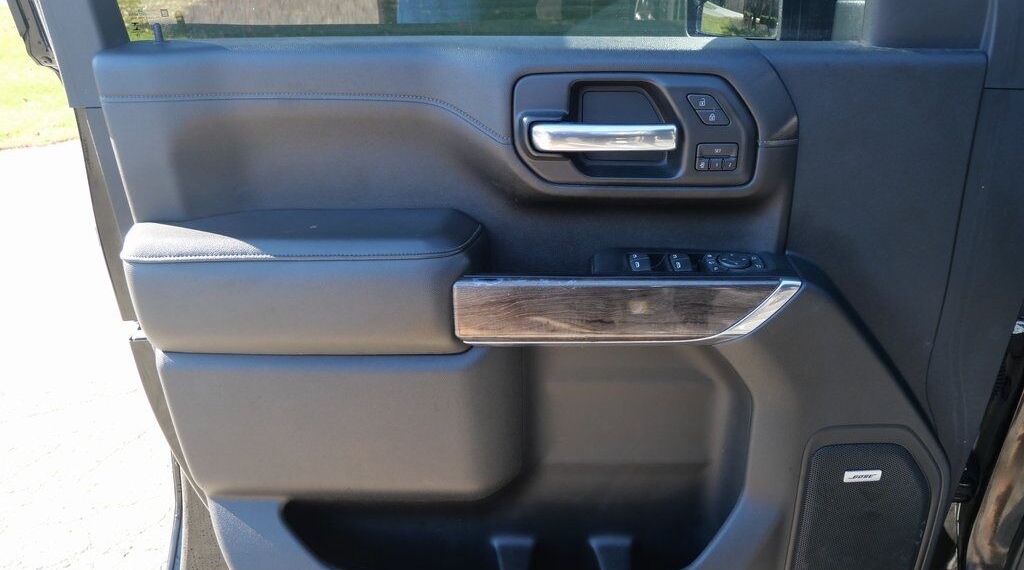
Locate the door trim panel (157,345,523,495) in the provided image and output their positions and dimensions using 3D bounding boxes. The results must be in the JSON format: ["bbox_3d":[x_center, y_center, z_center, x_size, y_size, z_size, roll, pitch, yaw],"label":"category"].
[{"bbox_3d":[-0.181,0.147,0.824,0.387,0.195,0.082,0,27,0],"label":"door trim panel"}]

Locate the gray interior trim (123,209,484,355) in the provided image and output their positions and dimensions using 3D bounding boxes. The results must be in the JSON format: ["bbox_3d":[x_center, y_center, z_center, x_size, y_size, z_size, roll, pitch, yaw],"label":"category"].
[{"bbox_3d":[-0.205,-0.006,0.767,0.352,0.124,0.115,0,27,0],"label":"gray interior trim"}]

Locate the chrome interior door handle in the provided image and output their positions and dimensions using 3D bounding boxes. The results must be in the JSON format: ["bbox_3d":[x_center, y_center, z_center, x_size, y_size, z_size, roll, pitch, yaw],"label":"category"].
[{"bbox_3d":[0.095,-0.153,0.741,0.153,0.029,0.030,0,27,0],"label":"chrome interior door handle"}]

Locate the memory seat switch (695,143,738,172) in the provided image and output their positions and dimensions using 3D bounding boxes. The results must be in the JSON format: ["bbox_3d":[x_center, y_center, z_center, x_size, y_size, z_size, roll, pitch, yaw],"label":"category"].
[{"bbox_3d":[0.222,-0.140,0.773,0.043,0.029,0.010,0,27,0],"label":"memory seat switch"}]

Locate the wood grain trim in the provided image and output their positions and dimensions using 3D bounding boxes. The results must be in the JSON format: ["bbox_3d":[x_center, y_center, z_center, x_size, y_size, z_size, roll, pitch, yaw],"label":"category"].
[{"bbox_3d":[0.112,0.023,0.772,0.350,0.073,0.030,0,27,0],"label":"wood grain trim"}]

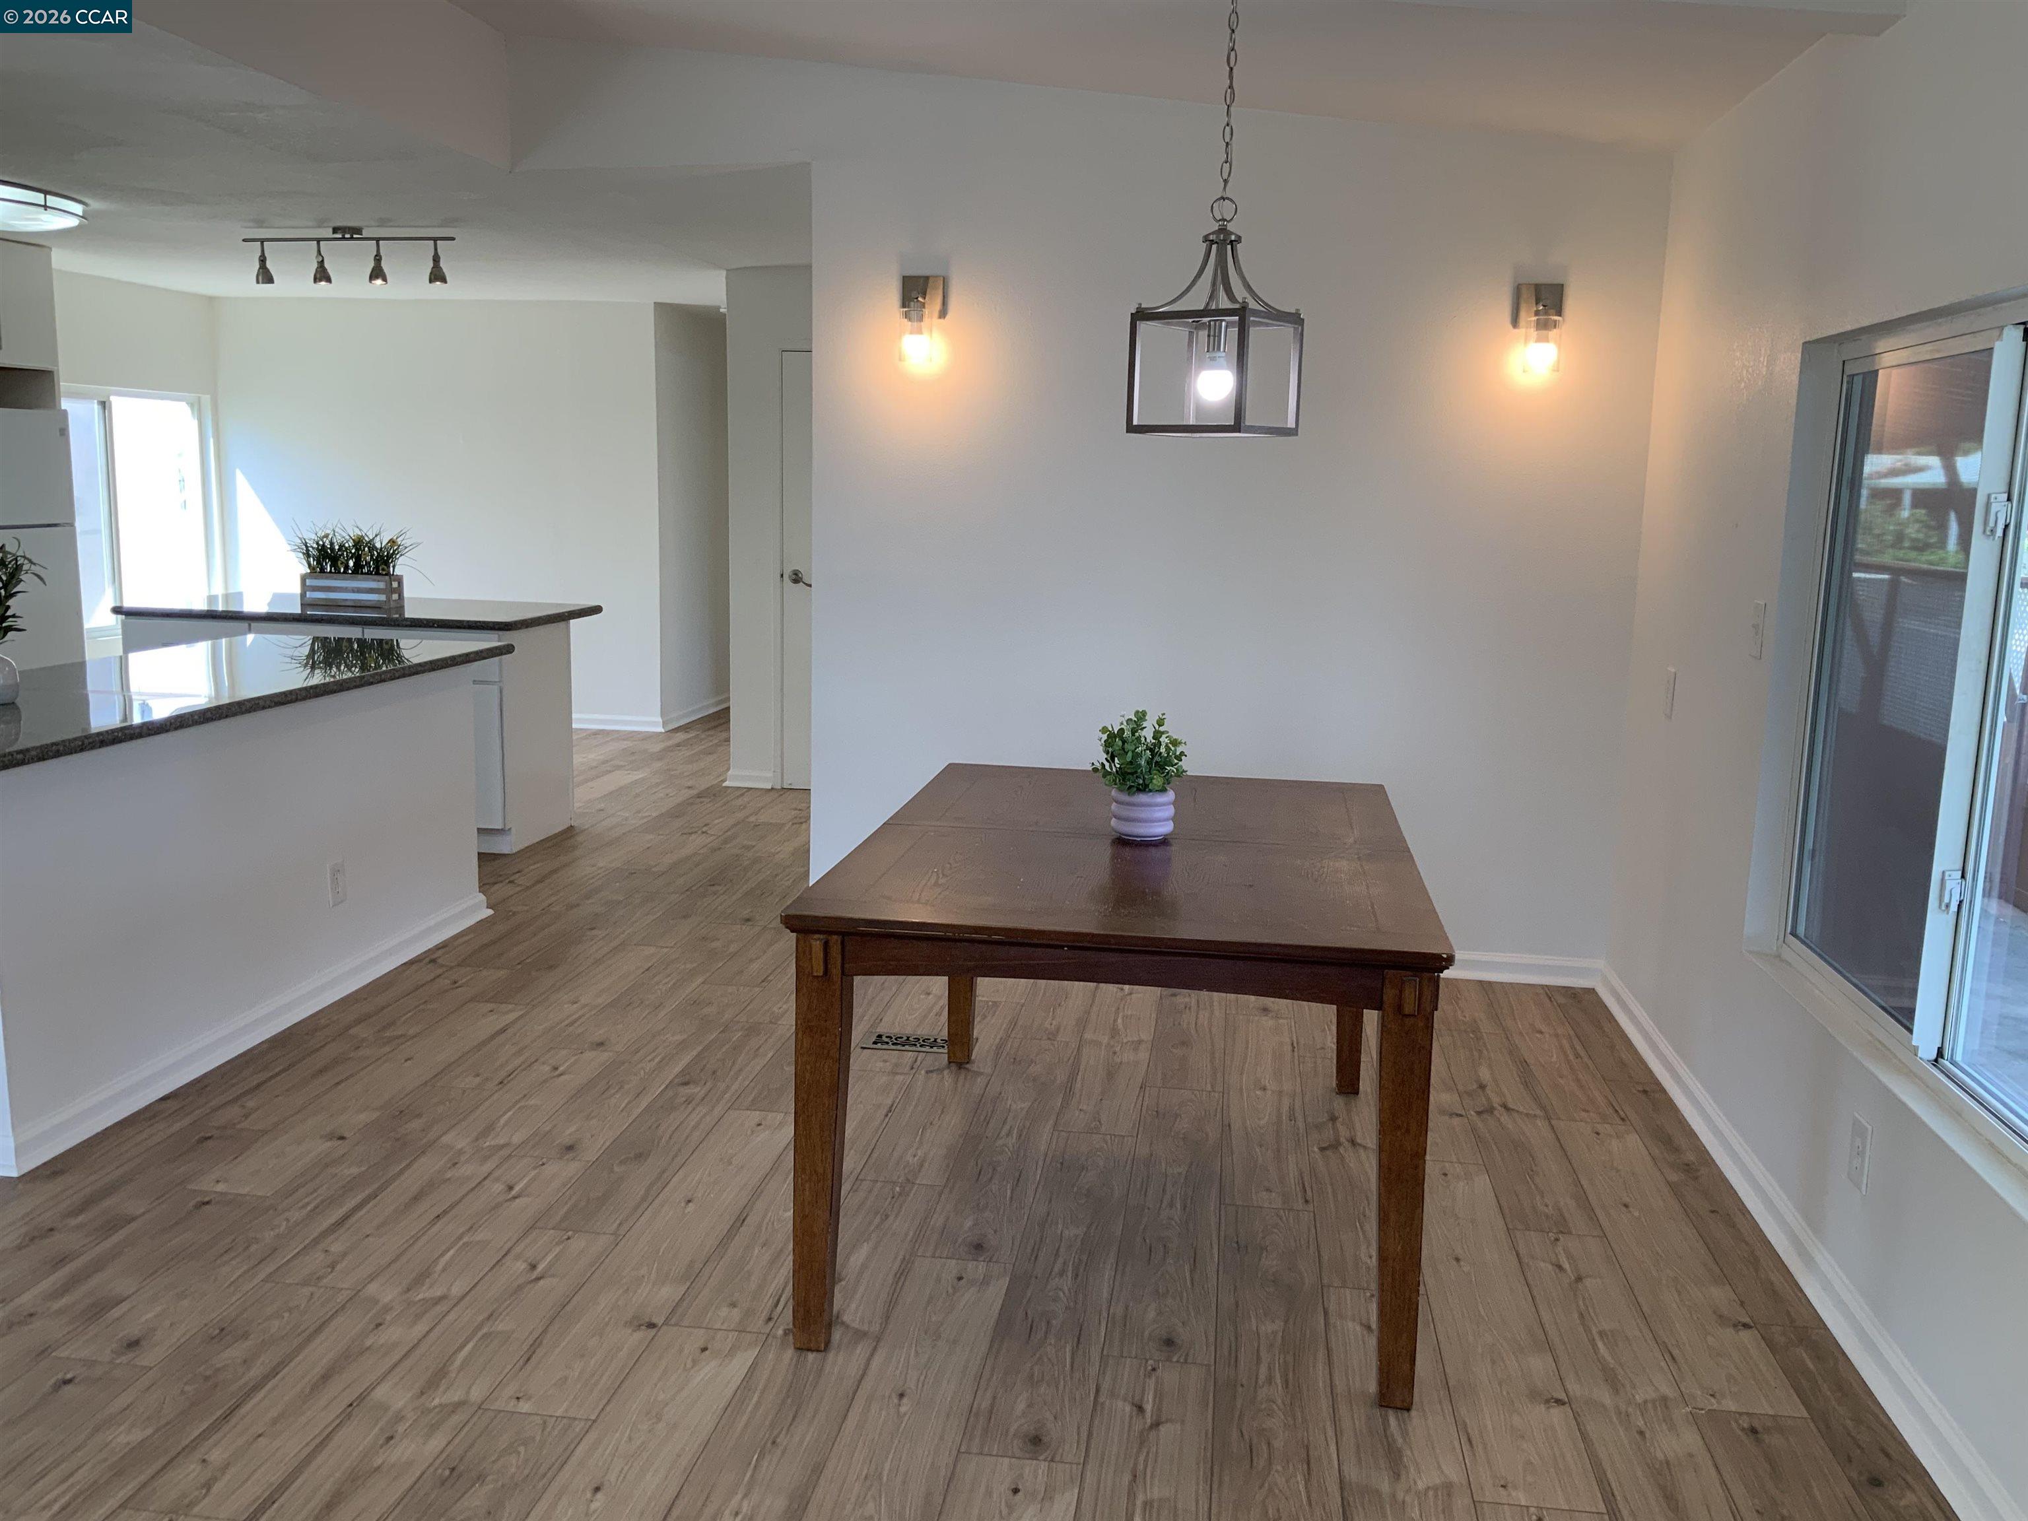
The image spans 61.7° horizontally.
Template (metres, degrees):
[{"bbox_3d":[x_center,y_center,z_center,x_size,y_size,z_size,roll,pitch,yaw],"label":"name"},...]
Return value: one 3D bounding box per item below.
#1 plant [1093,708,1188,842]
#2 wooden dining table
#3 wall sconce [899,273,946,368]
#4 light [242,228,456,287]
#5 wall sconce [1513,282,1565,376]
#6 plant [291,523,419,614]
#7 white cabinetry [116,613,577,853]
[{"bbox_3d":[0.257,0.025,3.438,0.182,0.261,0.178,3,9,8],"label":"plant"},{"bbox_3d":[0.249,0.531,3.520,1.074,0.765,1.566,3,9,8],"label":"wooden dining table"},{"bbox_3d":[-0.278,-1.312,5.050,0.124,0.263,0.160,3,9,8],"label":"wall sconce"},{"bbox_3d":[-2.659,-2.015,6.798,0.890,0.218,0.100,3,9,8],"label":"light"},{"bbox_3d":[1.494,-1.225,4.816,0.124,0.253,0.160,3,9,8],"label":"wall sconce"},{"bbox_3d":[-2.518,-0.732,6.492,0.480,0.345,0.200,3,9,8],"label":"plant"},{"bbox_3d":[-2.682,-0.149,6.914,1.570,0.880,0.640,3,9,8],"label":"white cabinetry"}]

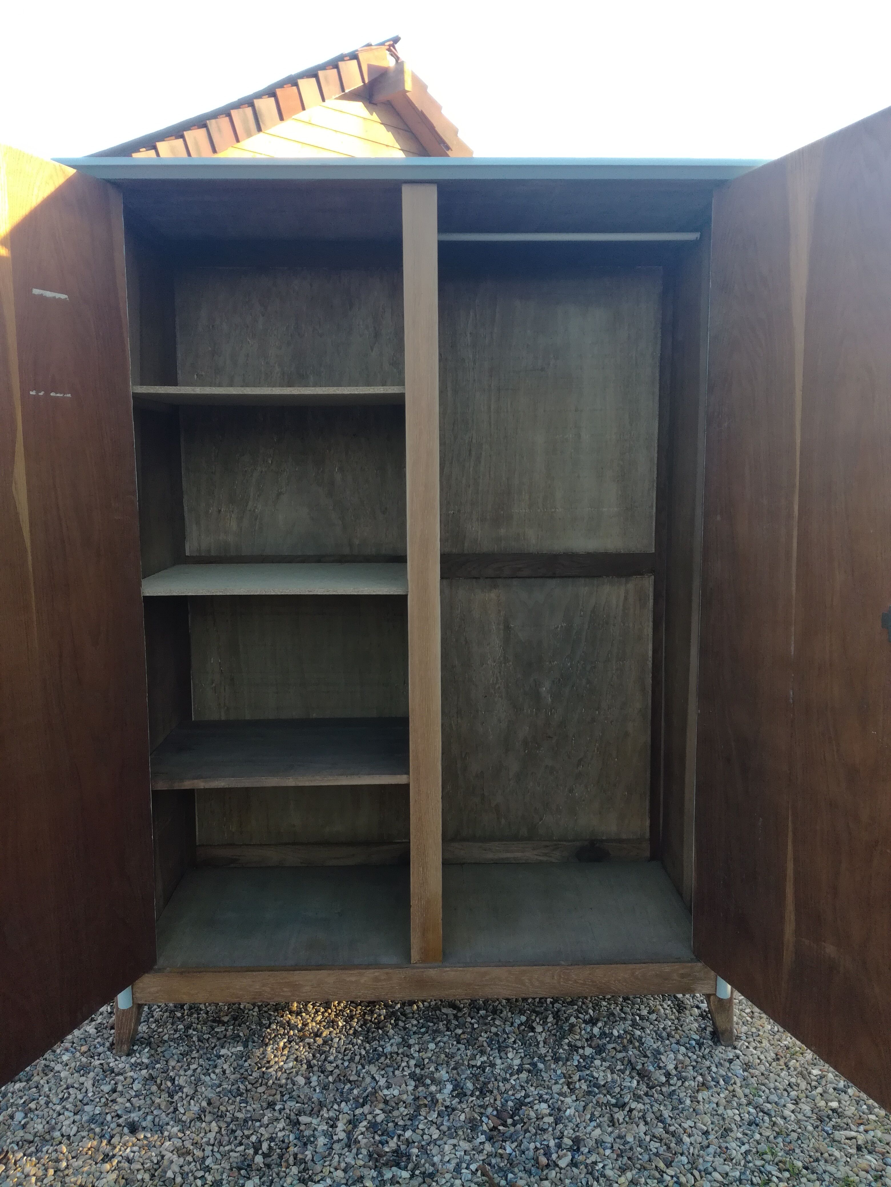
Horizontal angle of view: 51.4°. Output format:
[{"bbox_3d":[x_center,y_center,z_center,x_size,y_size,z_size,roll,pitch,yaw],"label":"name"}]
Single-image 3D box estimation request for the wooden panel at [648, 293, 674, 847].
[{"bbox_3d":[0.571,-0.051,2.463,0.033,1.587,0.022,0,7,-1],"label":"wooden panel"}]

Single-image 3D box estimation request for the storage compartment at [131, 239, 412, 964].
[{"bbox_3d":[-0.382,-0.033,2.180,0.631,1.631,0.530,0,7,-1],"label":"storage compartment"}]

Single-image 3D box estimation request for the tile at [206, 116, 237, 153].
[{"bbox_3d":[-1.229,-2.551,5.117,0.160,0.168,0.030,-26,21,-36],"label":"tile"}]

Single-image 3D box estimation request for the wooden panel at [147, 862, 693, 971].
[{"bbox_3d":[-0.048,0.784,2.280,1.288,0.018,0.520,0,7,-1],"label":"wooden panel"}]

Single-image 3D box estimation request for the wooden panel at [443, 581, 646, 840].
[{"bbox_3d":[0.264,0.315,2.505,0.584,0.725,0.015,0,7,-1],"label":"wooden panel"}]

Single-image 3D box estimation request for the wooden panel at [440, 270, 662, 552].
[{"bbox_3d":[0.260,-0.469,2.410,0.584,0.732,0.015,0,7,-1],"label":"wooden panel"}]

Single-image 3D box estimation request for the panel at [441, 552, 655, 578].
[{"bbox_3d":[0.262,-0.075,2.455,0.584,0.061,0.020,0,7,-1],"label":"panel"}]

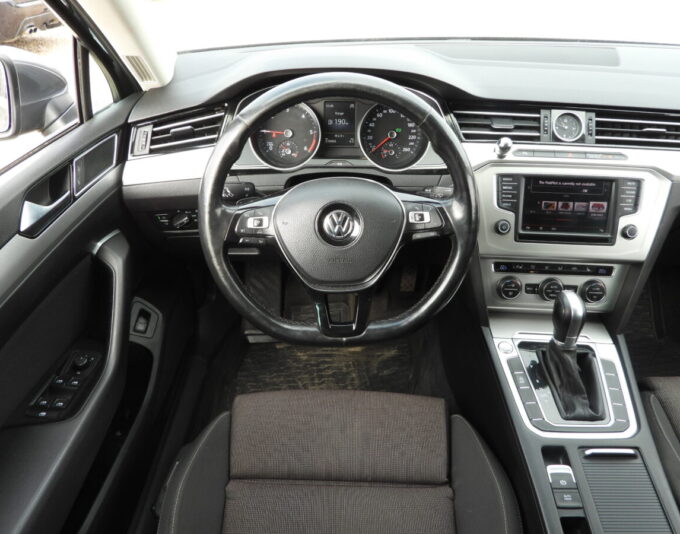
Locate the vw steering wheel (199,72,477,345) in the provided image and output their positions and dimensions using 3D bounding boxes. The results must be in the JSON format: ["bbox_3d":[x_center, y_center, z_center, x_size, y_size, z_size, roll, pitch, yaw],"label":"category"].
[{"bbox_3d":[-0.002,-0.074,0.682,0.372,0.361,0.090,0,8,0],"label":"vw steering wheel"}]

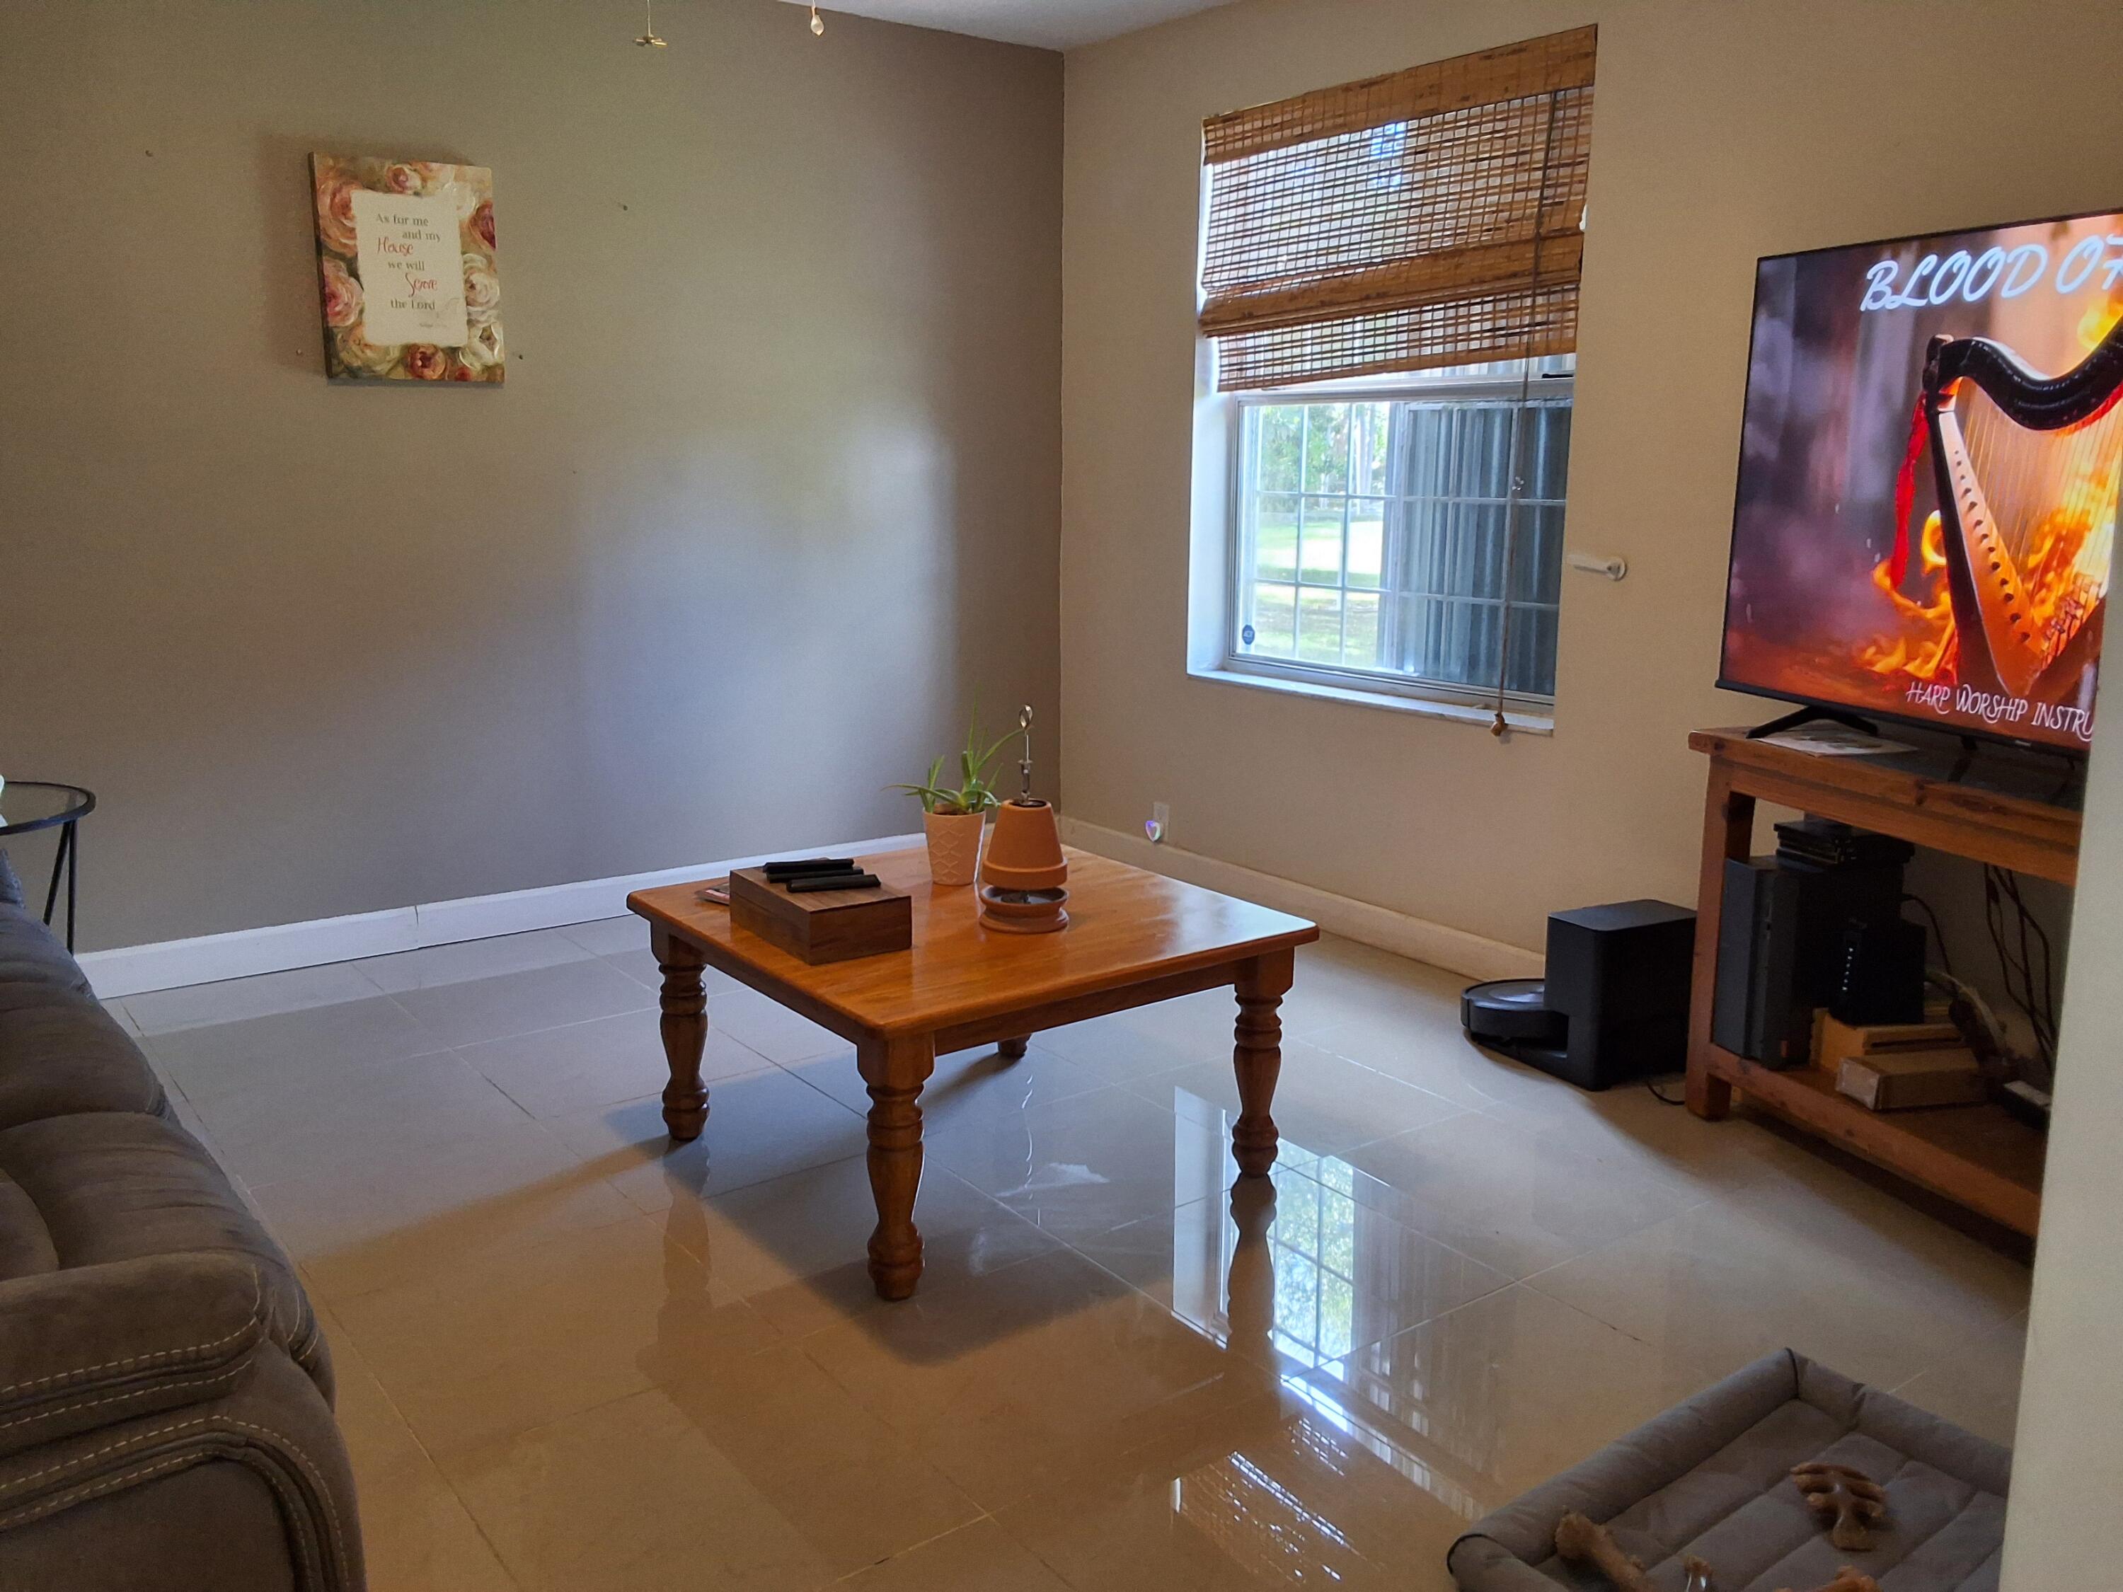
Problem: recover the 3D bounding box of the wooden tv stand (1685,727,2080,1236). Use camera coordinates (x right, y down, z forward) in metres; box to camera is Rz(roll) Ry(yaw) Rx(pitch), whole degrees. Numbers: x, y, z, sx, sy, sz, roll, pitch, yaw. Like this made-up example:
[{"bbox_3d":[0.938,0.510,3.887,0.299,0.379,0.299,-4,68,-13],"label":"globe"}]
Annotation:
[{"bbox_3d":[1.588,0.338,2.914,0.380,0.732,1.150,-4,12,-21],"label":"wooden tv stand"}]

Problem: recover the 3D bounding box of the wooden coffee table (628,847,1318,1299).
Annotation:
[{"bbox_3d":[-0.179,0.426,3.108,0.912,0.462,0.912,-8,14,-36],"label":"wooden coffee table"}]

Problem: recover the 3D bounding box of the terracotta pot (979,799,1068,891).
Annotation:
[{"bbox_3d":[-0.064,0.079,2.949,0.152,0.136,0.152,0,11,0],"label":"terracotta pot"}]

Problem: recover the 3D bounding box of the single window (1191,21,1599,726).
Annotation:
[{"bbox_3d":[0.807,-1.005,4.365,0.140,1.534,1.286,-8,14,-36],"label":"single window"}]

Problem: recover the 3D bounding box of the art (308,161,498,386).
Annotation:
[{"bbox_3d":[-1.556,-1.253,4.112,0.412,0.508,0.035,-8,14,-36],"label":"art"}]

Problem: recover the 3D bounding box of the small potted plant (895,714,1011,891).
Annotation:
[{"bbox_3d":[-0.200,-0.002,3.221,0.235,0.335,0.205,0,12,-4],"label":"small potted plant"}]

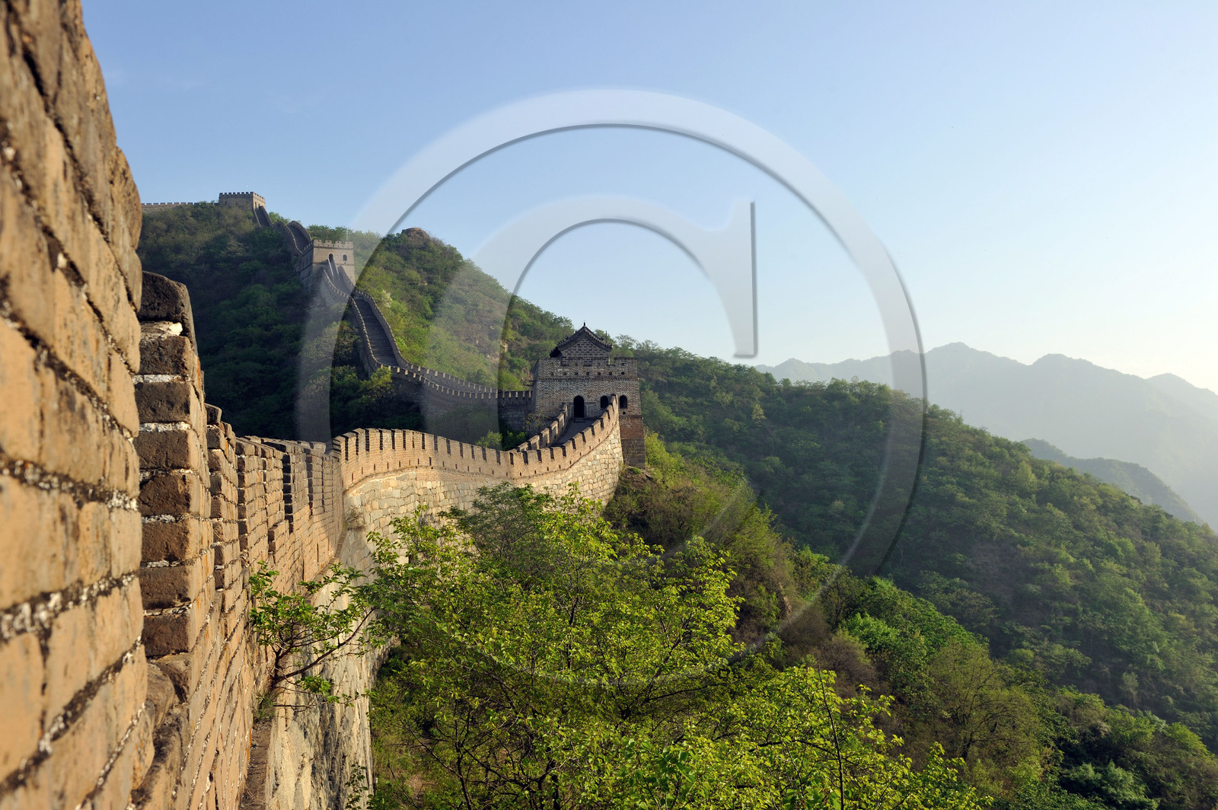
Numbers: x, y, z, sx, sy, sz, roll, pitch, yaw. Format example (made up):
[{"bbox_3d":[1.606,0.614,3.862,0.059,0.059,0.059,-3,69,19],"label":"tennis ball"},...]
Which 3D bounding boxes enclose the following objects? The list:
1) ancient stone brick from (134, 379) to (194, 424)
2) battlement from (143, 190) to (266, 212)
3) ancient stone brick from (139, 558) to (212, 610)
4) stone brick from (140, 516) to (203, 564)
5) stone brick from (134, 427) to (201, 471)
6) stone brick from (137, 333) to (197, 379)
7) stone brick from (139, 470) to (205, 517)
[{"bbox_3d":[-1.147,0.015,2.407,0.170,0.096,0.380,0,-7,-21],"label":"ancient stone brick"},{"bbox_3d":[-138.875,-68.770,325.000,41.000,6.500,8.500,-1,-1,9],"label":"battlement"},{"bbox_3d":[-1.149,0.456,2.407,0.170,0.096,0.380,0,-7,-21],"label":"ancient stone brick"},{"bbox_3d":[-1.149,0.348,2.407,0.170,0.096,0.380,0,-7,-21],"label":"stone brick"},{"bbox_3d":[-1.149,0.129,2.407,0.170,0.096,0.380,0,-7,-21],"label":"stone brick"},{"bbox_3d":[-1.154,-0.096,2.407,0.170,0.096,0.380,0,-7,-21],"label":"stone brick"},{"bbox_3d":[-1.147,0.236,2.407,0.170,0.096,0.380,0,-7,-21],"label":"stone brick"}]

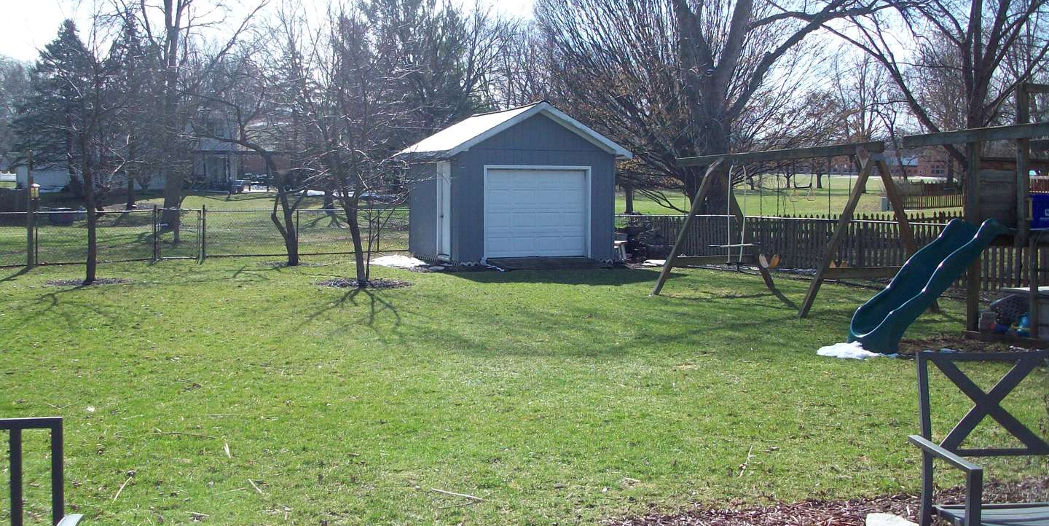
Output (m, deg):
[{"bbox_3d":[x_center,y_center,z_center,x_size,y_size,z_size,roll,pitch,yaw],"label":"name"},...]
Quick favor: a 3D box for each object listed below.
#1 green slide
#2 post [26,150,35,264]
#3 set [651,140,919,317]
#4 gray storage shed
[{"bbox_3d":[4.349,0.200,10.966,1.680,1.320,0.600,-2,5,-23],"label":"green slide"},{"bbox_3d":[-10.582,-1.165,21.987,0.130,2.511,0.130,-2,5,-20],"label":"post"},{"bbox_3d":[3.611,-0.599,15.477,2.353,2.246,4.758,-2,5,-25],"label":"set"},{"bbox_3d":[-0.439,-1.951,25.161,4.257,3.586,5.026,-2,5,-20],"label":"gray storage shed"}]

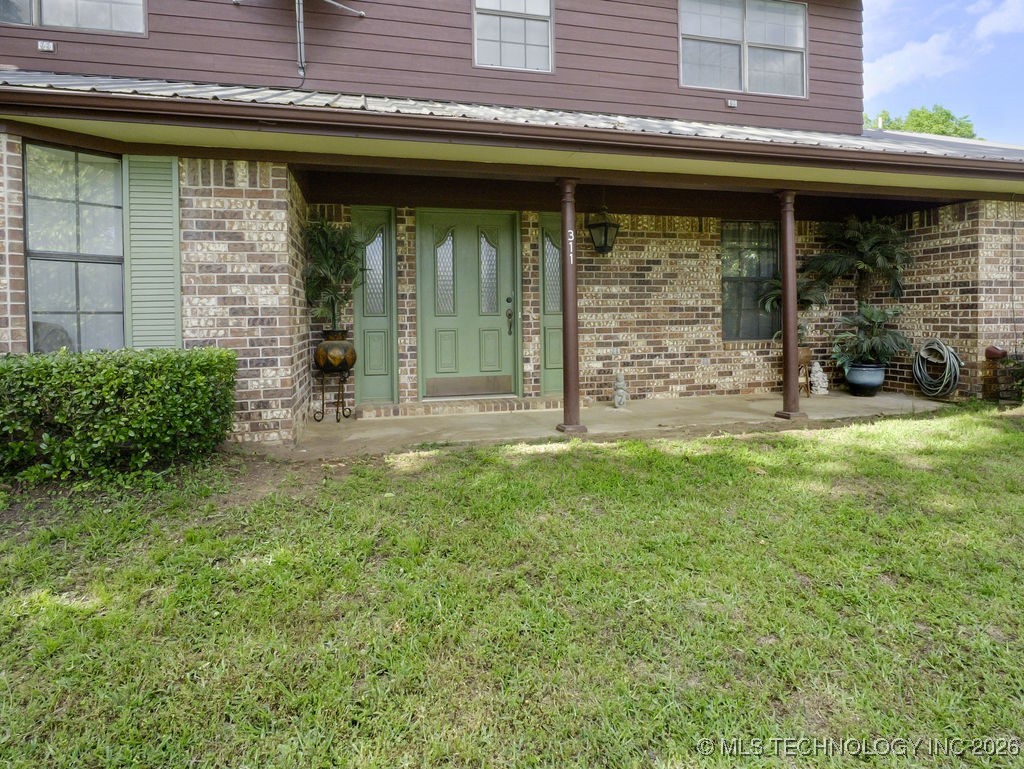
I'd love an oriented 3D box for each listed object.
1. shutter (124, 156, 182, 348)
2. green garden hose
[{"bbox_3d":[-2.591,-0.903,3.850,0.355,1.480,0.035,-1,2,-12],"label":"shutter"},{"bbox_3d":[4.848,-0.182,6.070,0.180,0.670,0.440,-1,2,-12],"label":"green garden hose"}]

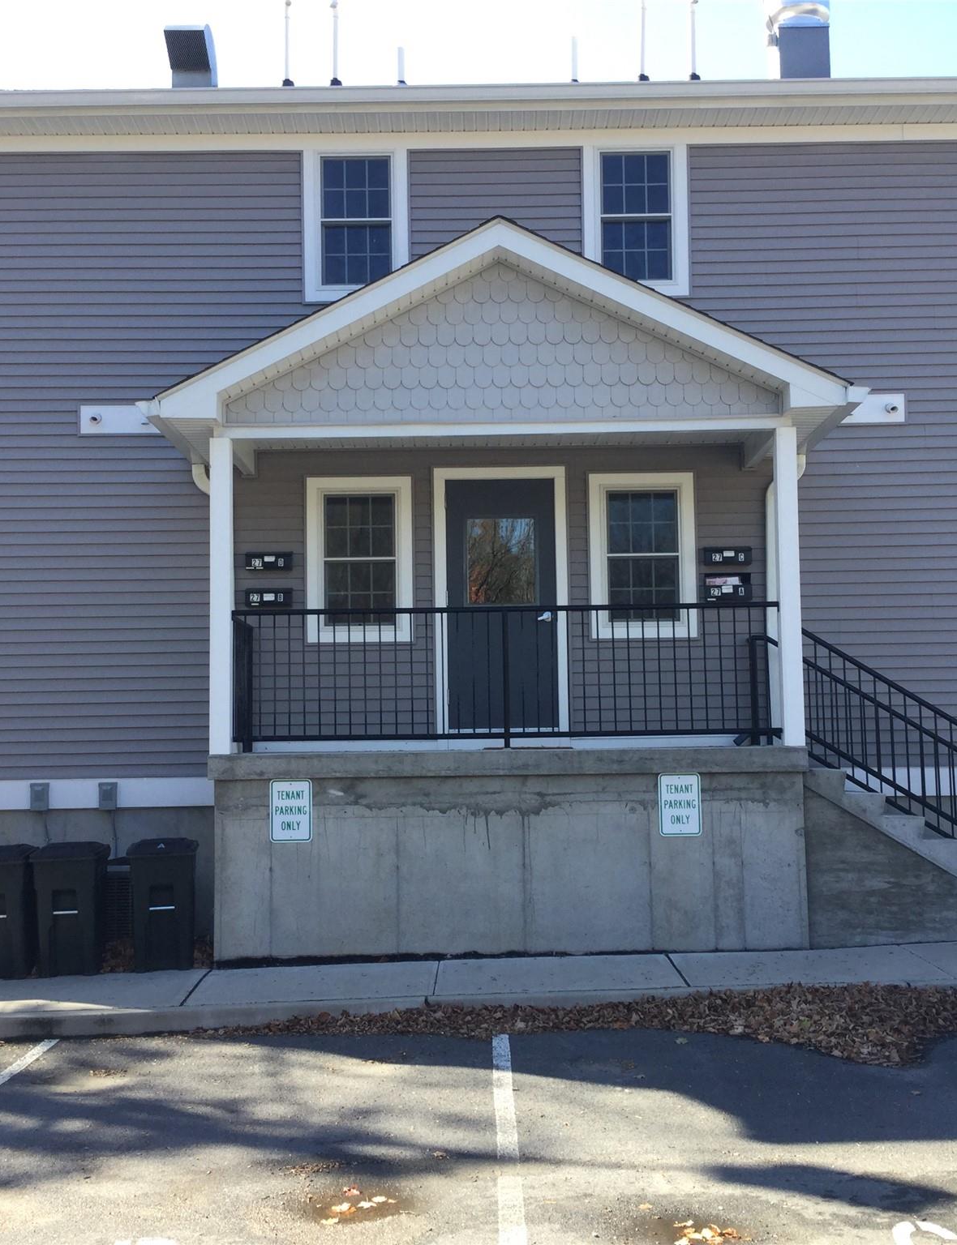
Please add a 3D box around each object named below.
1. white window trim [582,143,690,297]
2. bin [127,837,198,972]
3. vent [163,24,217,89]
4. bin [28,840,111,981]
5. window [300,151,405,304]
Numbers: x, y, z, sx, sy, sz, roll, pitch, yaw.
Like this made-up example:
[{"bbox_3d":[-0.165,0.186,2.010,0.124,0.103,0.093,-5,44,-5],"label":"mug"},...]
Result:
[{"bbox_3d":[1.328,-3.374,12.507,0.880,1.320,0.100,-1,-5,0],"label":"white window trim"},{"bbox_3d":[-2.317,2.041,10.894,0.500,0.940,0.560,0,-5,-11],"label":"bin"},{"bbox_3d":[-2.752,-5.282,14.189,0.370,0.650,0.730,-1,-5,0],"label":"vent"},{"bbox_3d":[-2.956,2.071,10.893,0.500,0.940,0.560,0,-5,-7],"label":"bin"},{"bbox_3d":[-1.027,-3.336,12.509,0.870,1.290,0.100,-1,-5,0],"label":"window"}]

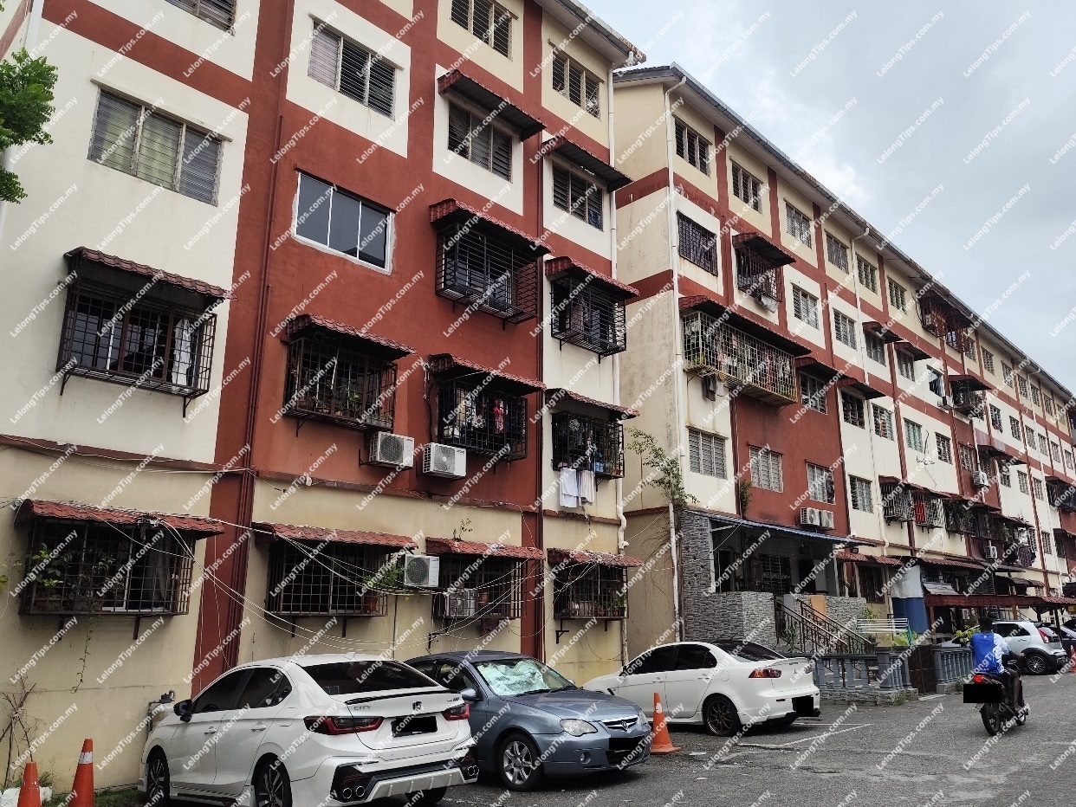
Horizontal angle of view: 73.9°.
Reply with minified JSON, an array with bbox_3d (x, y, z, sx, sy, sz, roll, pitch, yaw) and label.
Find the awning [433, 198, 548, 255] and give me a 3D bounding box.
[{"bbox_3d":[-0.894,-3.493,14.380,0.843,0.393,2.500,-14,-20,43],"label":"awning"}]

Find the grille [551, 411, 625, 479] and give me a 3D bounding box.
[{"bbox_3d":[1.117,0.940,15.558,0.450,1.190,1.860,-14,-19,42],"label":"grille"}]

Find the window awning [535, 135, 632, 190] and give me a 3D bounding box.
[{"bbox_3d":[1.242,-5.804,17.325,0.705,0.314,2.412,-14,-20,43],"label":"window awning"}]

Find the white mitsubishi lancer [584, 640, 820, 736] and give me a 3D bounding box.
[{"bbox_3d":[2.740,5.100,13.100,1.760,1.480,4.570,11,-18,-39],"label":"white mitsubishi lancer"}]

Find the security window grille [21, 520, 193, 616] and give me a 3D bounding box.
[{"bbox_3d":[-5.089,1.981,8.551,1.650,1.030,0.500,15,-22,-42],"label":"security window grille"}]

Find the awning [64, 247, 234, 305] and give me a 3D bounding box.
[{"bbox_3d":[-5.021,-1.616,9.362,0.930,0.410,1.860,-14,-19,42],"label":"awning"}]

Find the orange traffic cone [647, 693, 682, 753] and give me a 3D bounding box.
[{"bbox_3d":[1.716,4.407,9.900,0.390,0.730,0.390,-7,-18,24],"label":"orange traffic cone"}]

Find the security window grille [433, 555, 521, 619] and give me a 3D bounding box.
[{"bbox_3d":[-1.028,3.236,12.710,0.420,1.070,1.790,-14,-19,42],"label":"security window grille"}]

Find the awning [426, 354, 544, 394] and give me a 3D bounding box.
[{"bbox_3d":[-0.890,-0.573,13.756,0.678,0.327,2.335,-14,-20,43],"label":"awning"}]

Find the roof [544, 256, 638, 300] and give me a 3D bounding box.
[{"bbox_3d":[1.249,-2.851,16.423,0.910,0.447,2.192,-14,-20,43],"label":"roof"}]

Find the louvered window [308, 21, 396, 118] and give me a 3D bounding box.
[{"bbox_3d":[-3.328,-6.037,12.995,0.120,1.140,1.725,-14,-19,42],"label":"louvered window"}]

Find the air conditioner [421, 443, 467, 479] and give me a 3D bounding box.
[{"bbox_3d":[-1.663,1.014,12.609,0.275,0.485,0.780,-14,-20,43],"label":"air conditioner"}]

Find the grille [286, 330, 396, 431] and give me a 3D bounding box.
[{"bbox_3d":[-3.128,-0.247,11.488,0.444,1.130,1.714,-14,-20,43],"label":"grille"}]

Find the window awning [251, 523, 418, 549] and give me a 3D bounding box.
[{"bbox_3d":[-2.913,1.949,10.499,2.190,0.330,0.820,15,-22,-42],"label":"window awning"}]

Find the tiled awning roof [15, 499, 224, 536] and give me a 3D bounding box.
[{"bbox_3d":[-4.977,1.387,8.601,2.070,0.320,0.820,15,-22,-42],"label":"tiled awning roof"}]

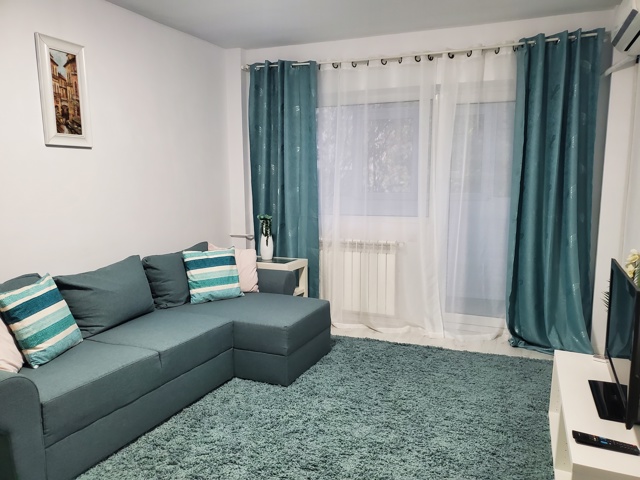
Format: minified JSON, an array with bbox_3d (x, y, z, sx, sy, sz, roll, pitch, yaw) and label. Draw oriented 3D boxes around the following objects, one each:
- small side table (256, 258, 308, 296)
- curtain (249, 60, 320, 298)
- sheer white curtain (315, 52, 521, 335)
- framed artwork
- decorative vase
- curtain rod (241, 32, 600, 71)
[{"bbox_3d":[-0.452,0.504,4.484,0.580,0.640,0.350,3,9,24],"label":"small side table"},{"bbox_3d":[-0.326,-0.406,4.488,0.684,2.440,0.150,2,8,20],"label":"curtain"},{"bbox_3d":[0.755,-0.355,4.132,1.714,2.392,0.130,2,8,20],"label":"sheer white curtain"},{"bbox_3d":[-1.605,-0.914,3.020,0.030,0.645,0.343,3,9,22],"label":"framed artwork"},{"bbox_3d":[-0.493,0.067,4.450,0.131,0.237,0.131,-1,8,0],"label":"decorative vase"},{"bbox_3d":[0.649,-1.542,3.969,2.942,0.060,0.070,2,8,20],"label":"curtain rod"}]

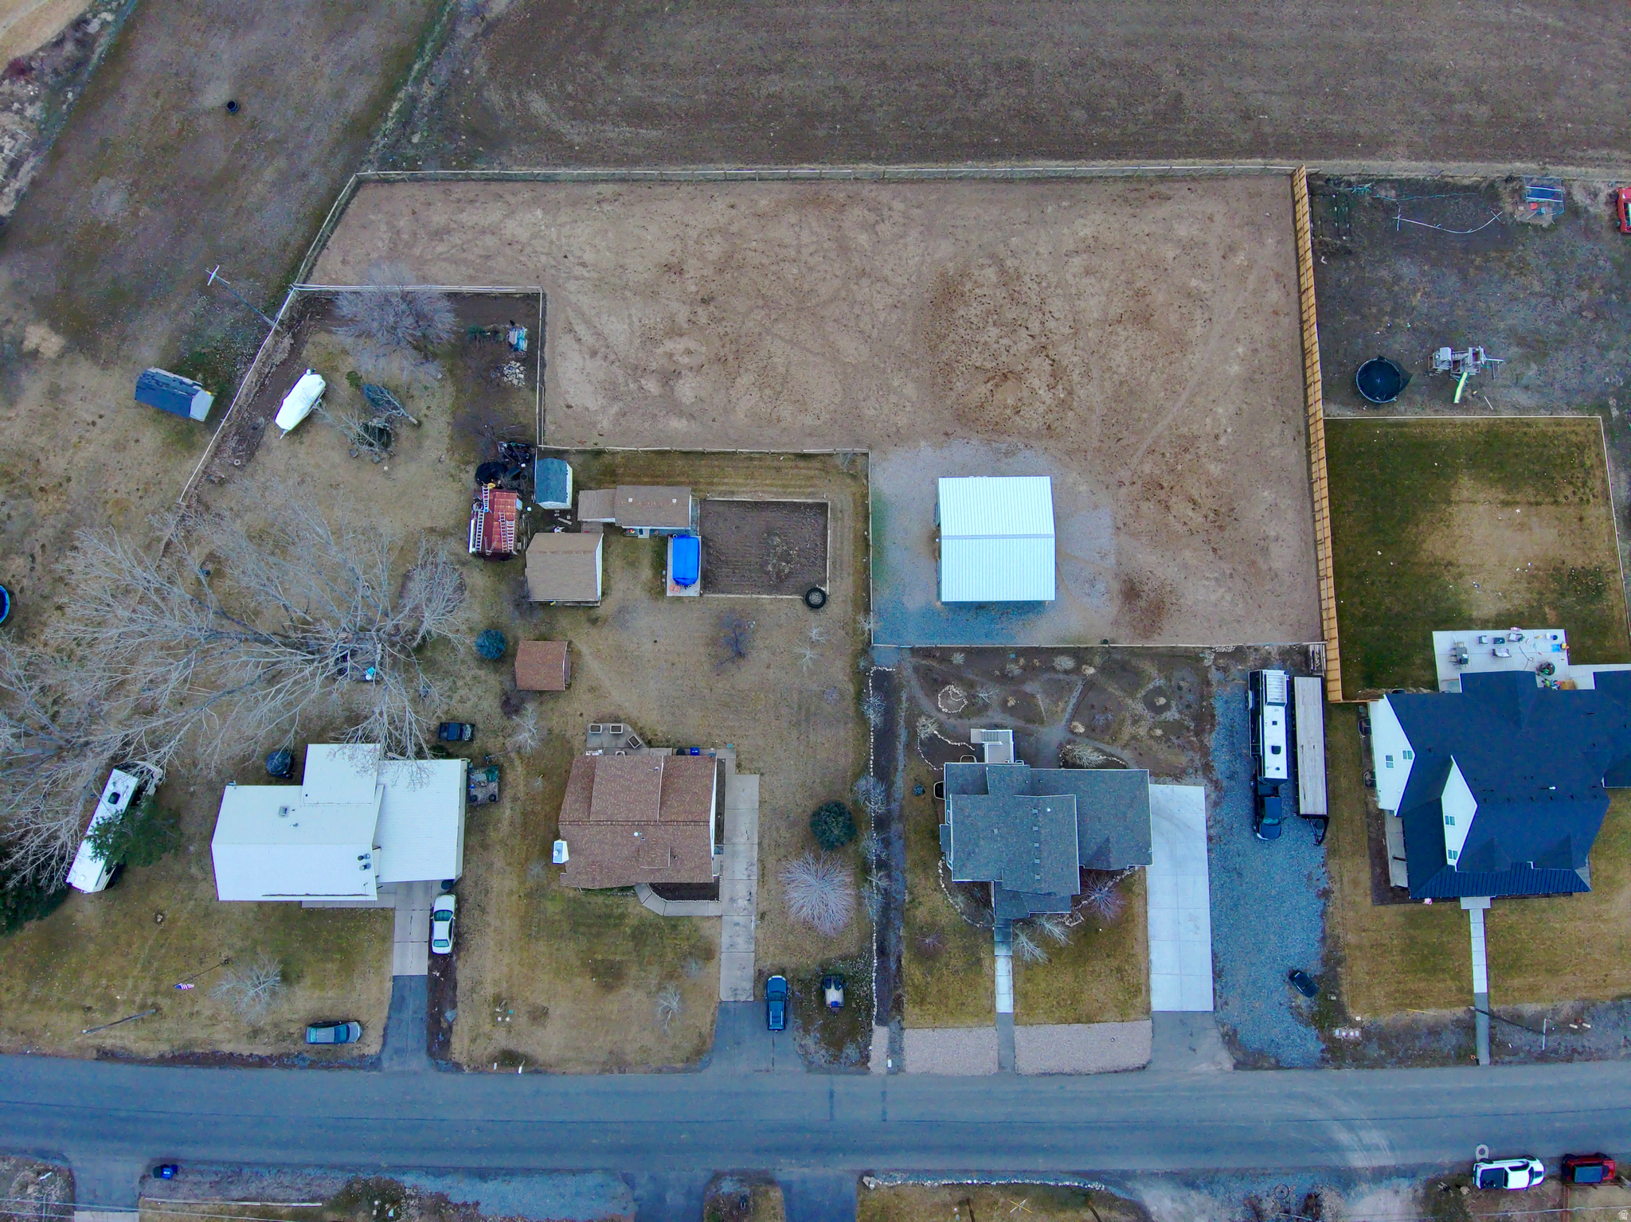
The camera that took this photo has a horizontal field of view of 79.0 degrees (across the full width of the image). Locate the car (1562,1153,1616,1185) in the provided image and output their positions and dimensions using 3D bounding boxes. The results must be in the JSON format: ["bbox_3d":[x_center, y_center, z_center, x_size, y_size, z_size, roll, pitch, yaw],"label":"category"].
[{"bbox_3d":[63.584,45.768,81.166,4.250,1.750,1.820,-2,81,0],"label":"car"}]

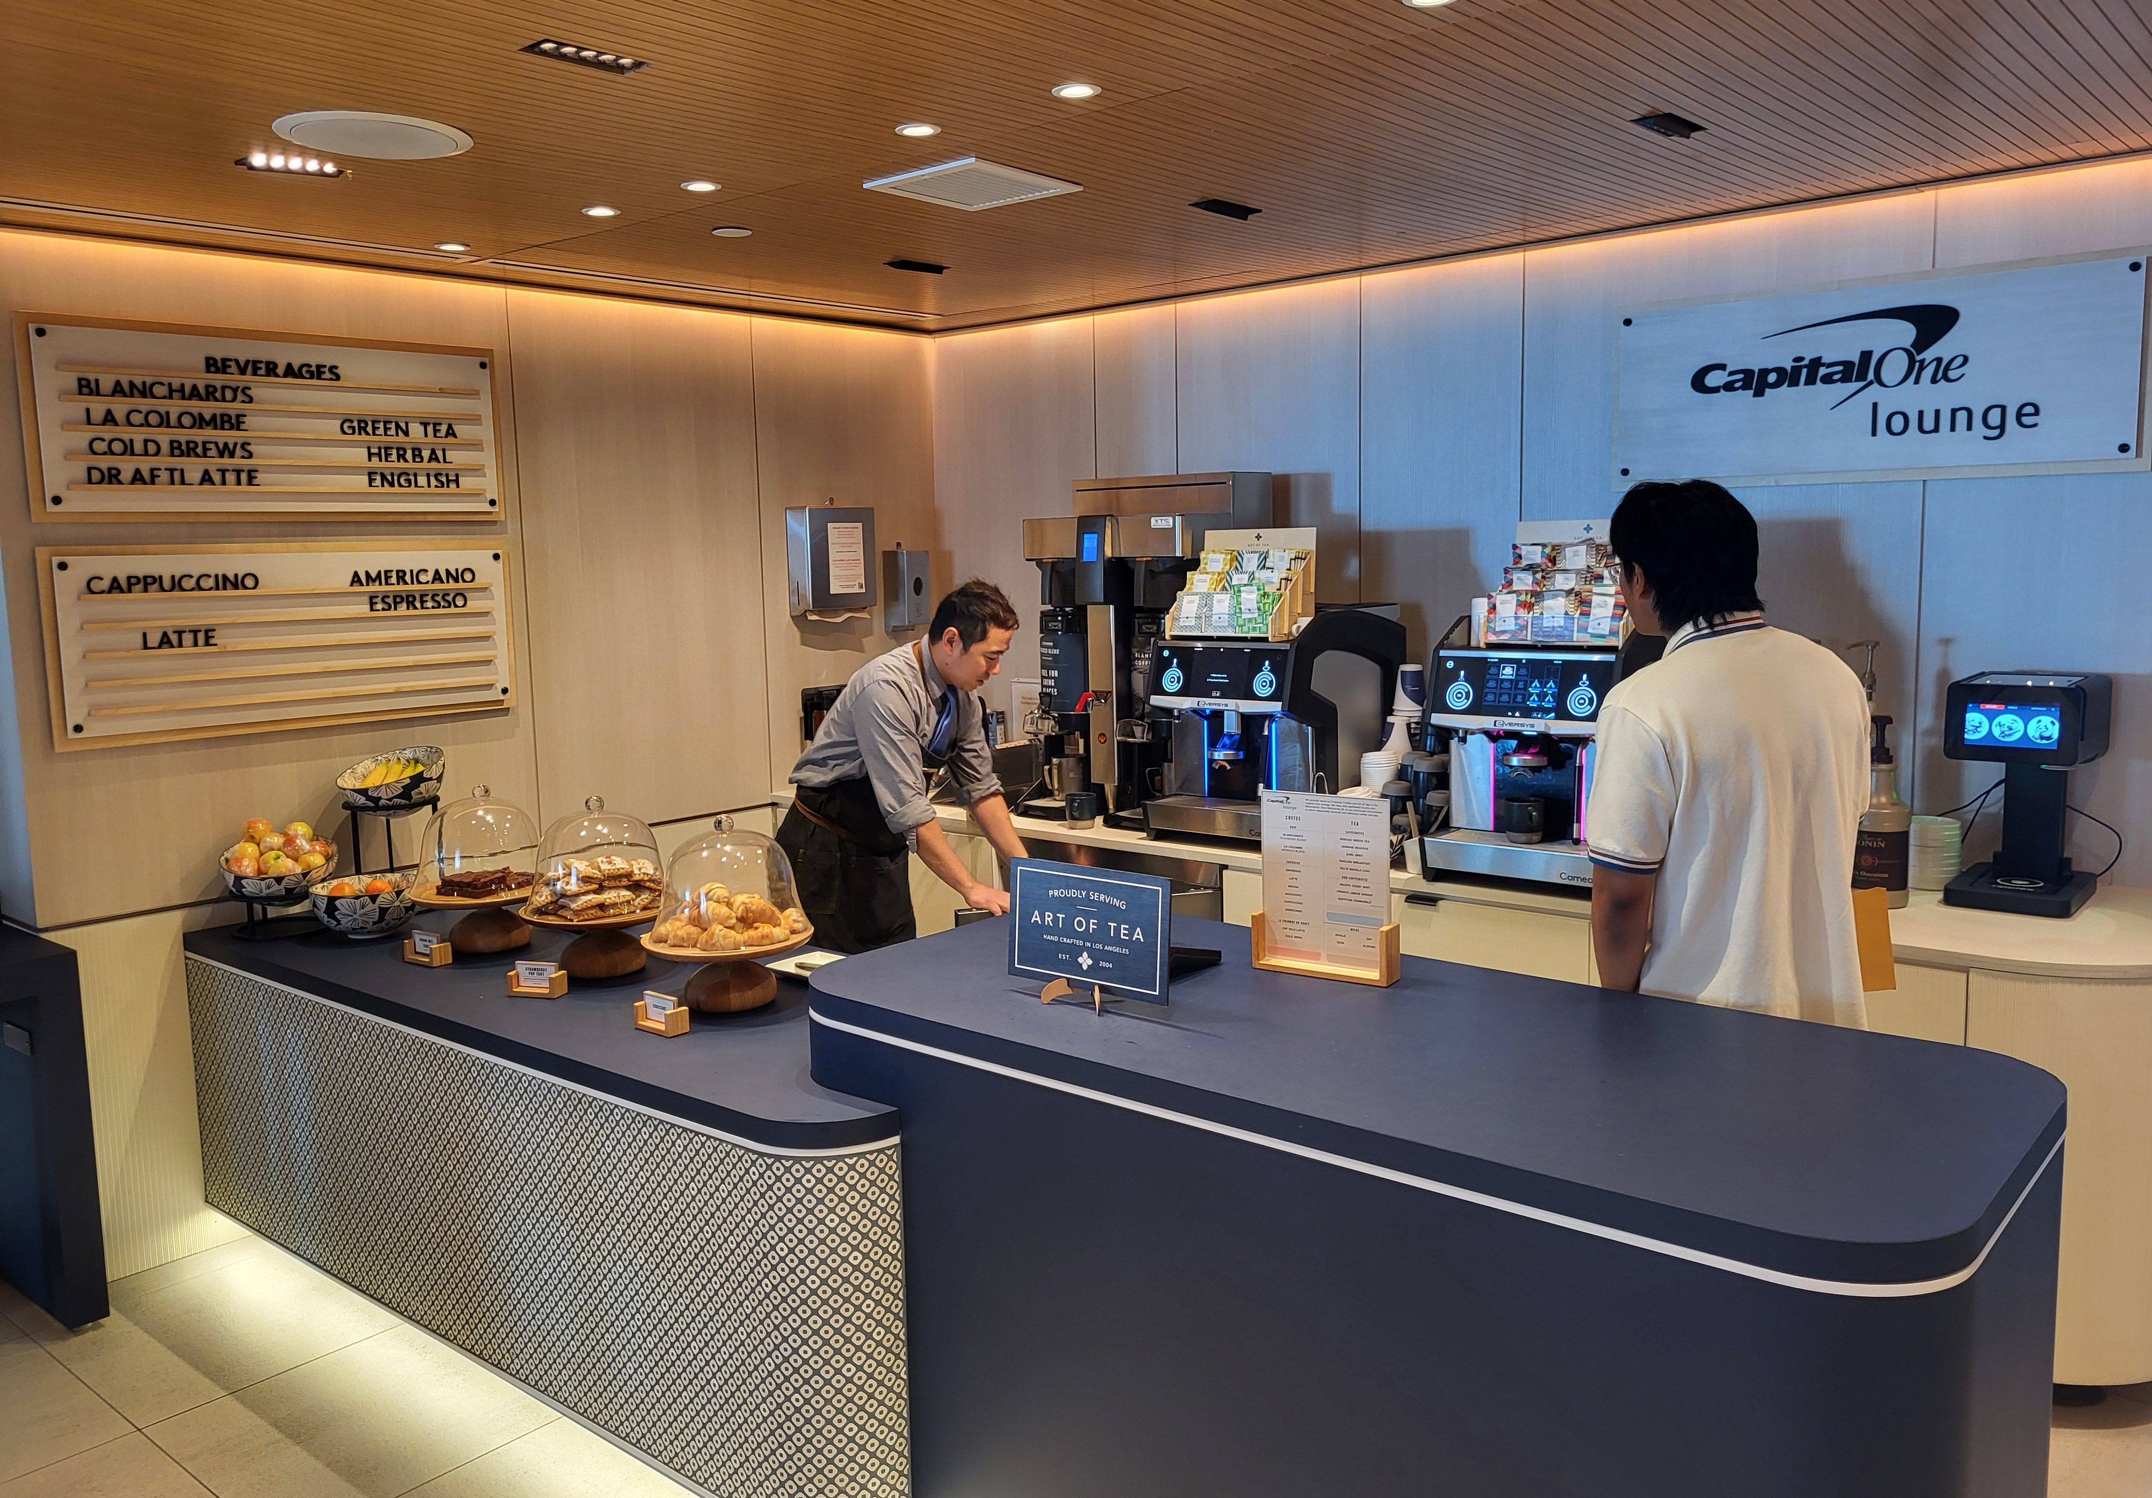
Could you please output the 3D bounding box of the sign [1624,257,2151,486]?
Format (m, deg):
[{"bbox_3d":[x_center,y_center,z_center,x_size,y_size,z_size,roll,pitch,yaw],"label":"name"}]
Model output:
[{"bbox_3d":[1.798,-0.847,3.720,1.145,0.460,0.045,5,9,40],"label":"sign"}]

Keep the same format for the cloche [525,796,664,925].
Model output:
[{"bbox_3d":[-0.946,0.206,3.202,0.272,0.227,0.272,4,9,39],"label":"cloche"}]

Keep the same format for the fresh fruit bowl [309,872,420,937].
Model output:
[{"bbox_3d":[-1.567,0.357,3.597,0.241,0.112,0.241,-1,7,0],"label":"fresh fruit bowl"}]

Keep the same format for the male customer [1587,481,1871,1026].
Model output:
[{"bbox_3d":[1.137,0.400,2.837,0.480,1.726,0.320,-2,7,-5],"label":"male customer"}]

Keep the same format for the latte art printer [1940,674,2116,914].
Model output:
[{"bbox_3d":[1.929,0.080,3.288,0.240,0.456,0.286,4,9,39],"label":"latte art printer"}]

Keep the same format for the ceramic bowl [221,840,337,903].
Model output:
[{"bbox_3d":[-1.781,0.290,3.635,0.241,0.112,0.241,1,19,-1],"label":"ceramic bowl"}]

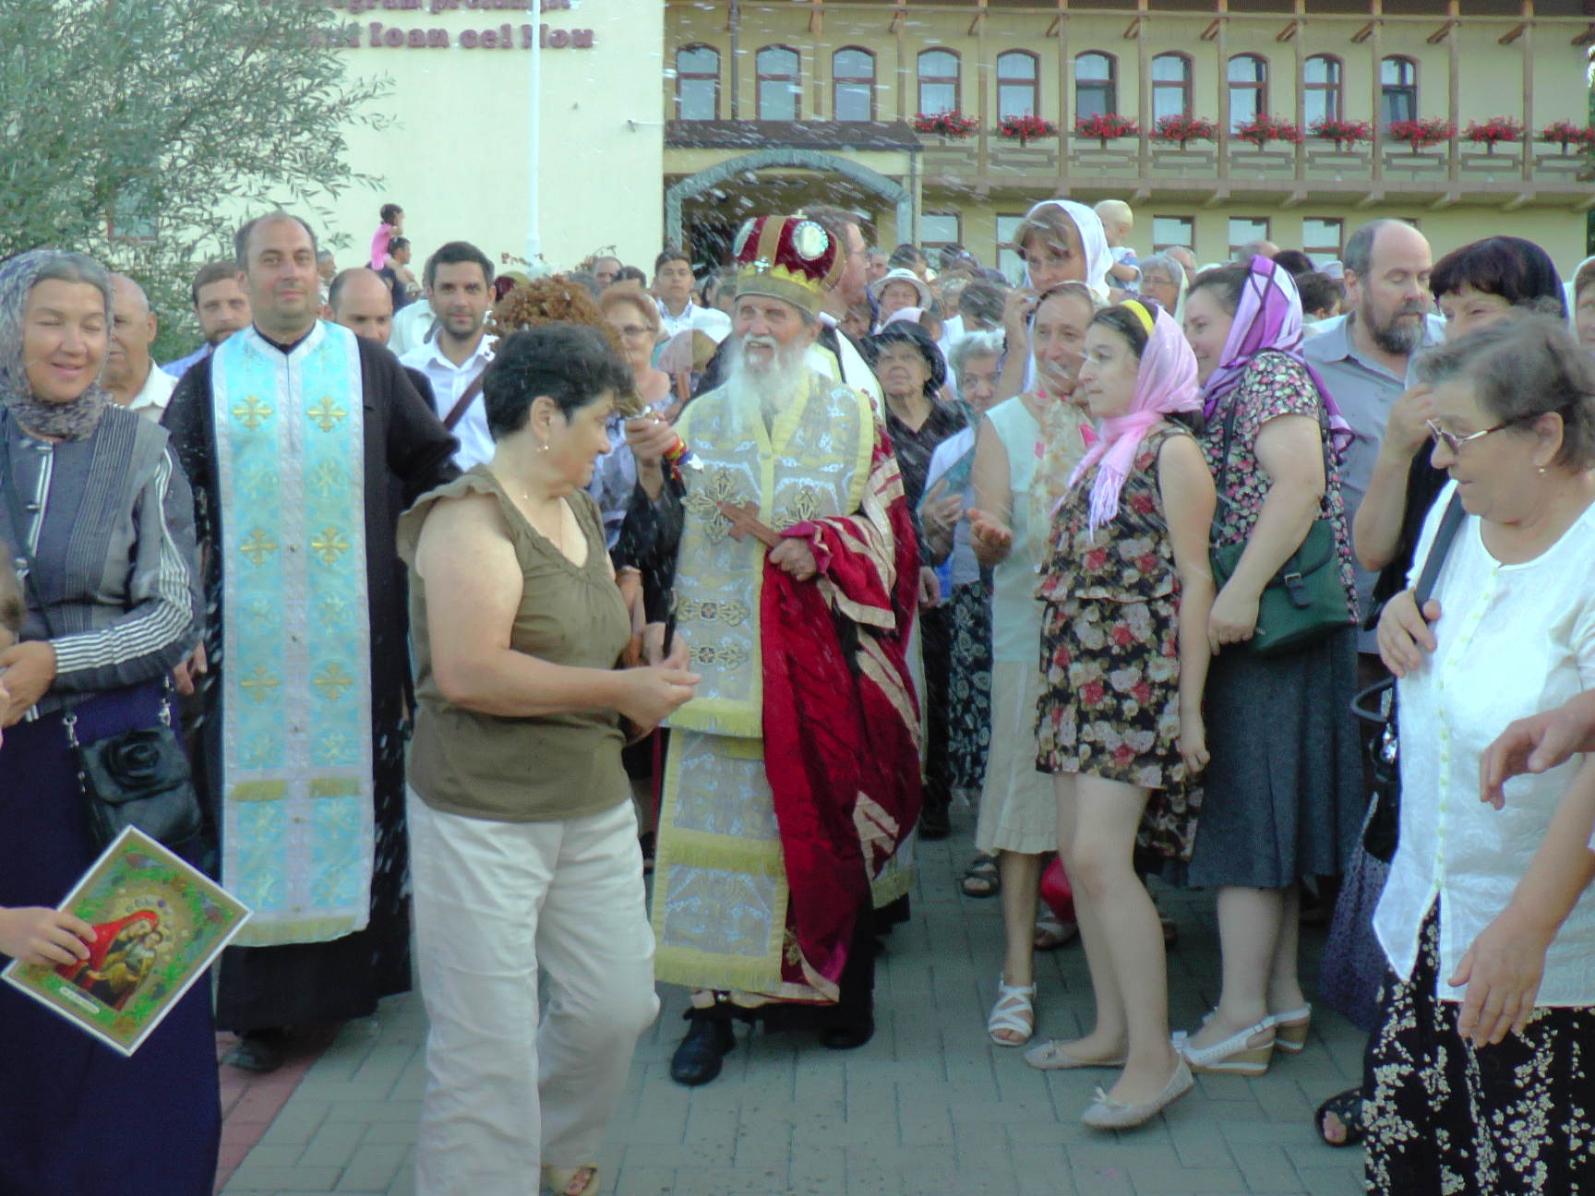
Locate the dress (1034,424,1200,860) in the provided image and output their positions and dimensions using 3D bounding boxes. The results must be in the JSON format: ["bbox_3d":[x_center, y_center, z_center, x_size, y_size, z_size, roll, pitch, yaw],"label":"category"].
[{"bbox_3d":[0.620,0.071,3.330,0.310,0.820,0.370,-5,10,-33],"label":"dress"}]

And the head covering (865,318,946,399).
[{"bbox_3d":[0.316,-0.704,5.030,0.235,0.185,0.270,-1,-3,14],"label":"head covering"}]

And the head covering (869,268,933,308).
[{"bbox_3d":[0.437,-1.308,7.200,0.270,0.160,0.290,0,0,6],"label":"head covering"}]

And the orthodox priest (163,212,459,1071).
[{"bbox_3d":[-0.991,0.085,3.550,0.610,1.740,0.430,0,8,2],"label":"orthodox priest"}]

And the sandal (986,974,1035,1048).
[{"bbox_3d":[0.485,0.896,3.794,0.098,0.100,0.245,2,8,12],"label":"sandal"}]

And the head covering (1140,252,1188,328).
[{"bbox_3d":[1.485,-1.233,6.900,0.195,0.320,0.220,3,9,21],"label":"head covering"}]

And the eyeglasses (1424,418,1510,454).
[{"bbox_3d":[0.838,-0.212,2.040,0.140,0.042,0.137,-16,14,9],"label":"eyeglasses"}]

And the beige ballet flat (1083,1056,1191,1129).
[{"bbox_3d":[0.674,0.982,3.380,0.245,0.080,0.085,-13,12,-18],"label":"beige ballet flat"}]

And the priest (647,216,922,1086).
[{"bbox_3d":[-0.038,0.098,3.500,0.580,1.730,0.480,3,9,20],"label":"priest"}]

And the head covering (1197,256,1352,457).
[{"bbox_3d":[0.979,-0.495,3.500,0.270,0.400,0.240,-2,8,-11],"label":"head covering"}]

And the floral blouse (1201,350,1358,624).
[{"bbox_3d":[0.960,-0.238,3.450,0.330,0.560,0.430,-1,8,-10],"label":"floral blouse"}]

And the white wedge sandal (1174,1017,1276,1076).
[{"bbox_3d":[0.877,0.928,3.567,0.240,0.108,0.085,1,8,6],"label":"white wedge sandal"}]

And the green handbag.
[{"bbox_3d":[0.918,-0.143,3.250,0.280,0.500,0.170,-1,8,-8],"label":"green handbag"}]

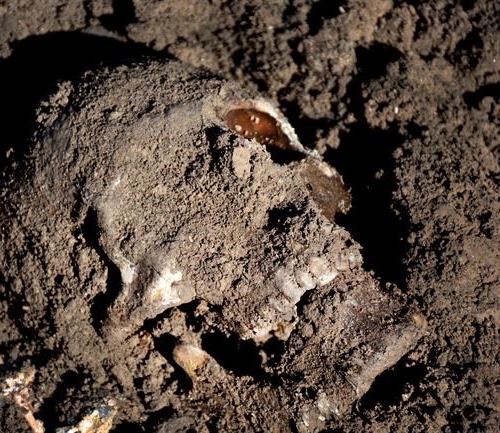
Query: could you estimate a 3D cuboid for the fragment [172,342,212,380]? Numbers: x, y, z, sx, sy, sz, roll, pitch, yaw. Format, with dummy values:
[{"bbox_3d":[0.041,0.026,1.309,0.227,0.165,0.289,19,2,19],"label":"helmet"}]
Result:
[{"bbox_3d":[-0.030,0.073,1.920,0.021,0.012,0.015,35,56,28],"label":"fragment"}]

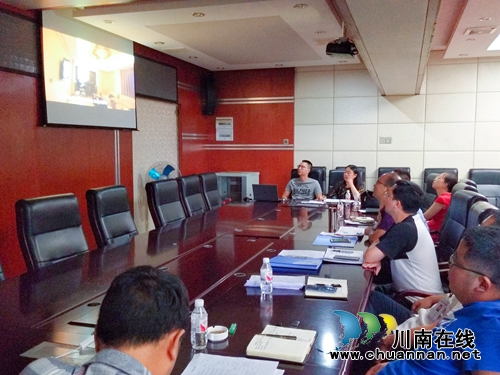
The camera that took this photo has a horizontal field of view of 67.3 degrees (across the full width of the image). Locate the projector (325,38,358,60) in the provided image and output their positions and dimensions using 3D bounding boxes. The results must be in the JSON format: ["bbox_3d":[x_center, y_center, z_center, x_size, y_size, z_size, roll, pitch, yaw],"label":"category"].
[{"bbox_3d":[0.916,-1.360,3.720,0.290,0.150,0.320,3,7,23],"label":"projector"}]

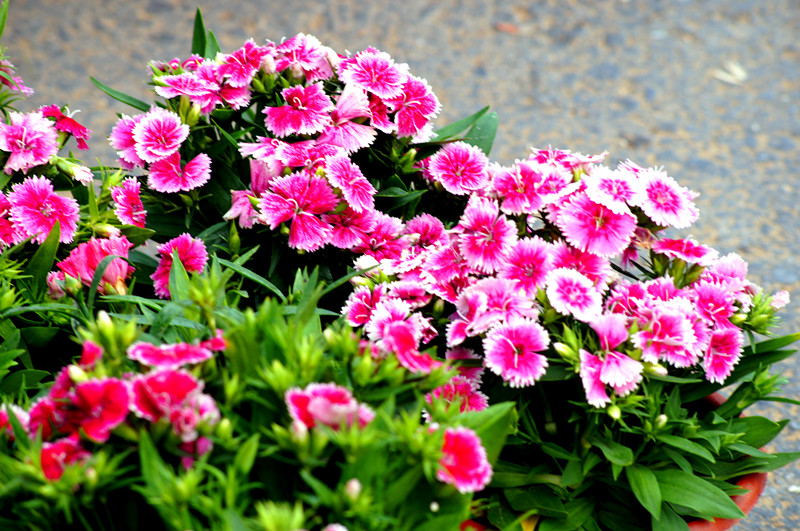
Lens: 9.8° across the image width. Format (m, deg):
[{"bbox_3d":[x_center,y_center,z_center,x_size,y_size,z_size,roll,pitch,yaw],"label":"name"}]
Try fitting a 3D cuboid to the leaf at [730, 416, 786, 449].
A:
[{"bbox_3d":[0.197,0.092,2.570,0.036,0.008,0.020,-9,41,-6],"label":"leaf"}]

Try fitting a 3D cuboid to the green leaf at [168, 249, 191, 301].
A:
[{"bbox_3d":[-0.114,0.005,2.400,0.011,0.029,0.006,-2,21,-6],"label":"green leaf"}]

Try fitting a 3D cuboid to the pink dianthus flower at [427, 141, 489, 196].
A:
[{"bbox_3d":[0.032,-0.055,2.620,0.035,0.014,0.034,-8,64,-10],"label":"pink dianthus flower"}]

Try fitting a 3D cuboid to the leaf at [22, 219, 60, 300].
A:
[{"bbox_3d":[-0.187,-0.003,2.440,0.014,0.043,0.007,21,15,7],"label":"leaf"}]

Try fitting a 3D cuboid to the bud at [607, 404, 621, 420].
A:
[{"bbox_3d":[0.111,0.077,2.430,0.007,0.009,0.007,5,36,-4],"label":"bud"}]

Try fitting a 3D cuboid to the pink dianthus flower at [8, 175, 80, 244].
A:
[{"bbox_3d":[-0.187,-0.029,2.450,0.037,0.016,0.037,3,79,4],"label":"pink dianthus flower"}]

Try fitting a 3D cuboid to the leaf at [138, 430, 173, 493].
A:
[{"bbox_3d":[-0.117,0.095,2.240,0.012,0.034,0.006,-18,15,-11],"label":"leaf"}]

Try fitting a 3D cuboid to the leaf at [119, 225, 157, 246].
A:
[{"bbox_3d":[-0.139,-0.016,2.470,0.023,0.009,0.012,8,38,10],"label":"leaf"}]

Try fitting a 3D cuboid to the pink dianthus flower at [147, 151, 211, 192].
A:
[{"bbox_3d":[-0.124,-0.053,2.640,0.036,0.014,0.034,-6,44,-8],"label":"pink dianthus flower"}]

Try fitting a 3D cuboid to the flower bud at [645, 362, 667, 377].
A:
[{"bbox_3d":[0.133,0.054,2.410,0.013,0.006,0.006,15,-4,15],"label":"flower bud"}]

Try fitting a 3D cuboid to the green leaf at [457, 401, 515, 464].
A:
[{"bbox_3d":[0.041,0.081,2.260,0.022,0.038,0.009,40,12,3],"label":"green leaf"}]

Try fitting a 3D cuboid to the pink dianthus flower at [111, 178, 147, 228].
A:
[{"bbox_3d":[-0.144,-0.033,2.480,0.015,0.030,0.029,-4,27,44],"label":"pink dianthus flower"}]

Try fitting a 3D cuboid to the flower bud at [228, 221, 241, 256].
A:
[{"bbox_3d":[-0.087,-0.014,2.460,0.006,0.021,0.006,-6,19,-2],"label":"flower bud"}]

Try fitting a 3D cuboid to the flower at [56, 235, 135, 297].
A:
[{"bbox_3d":[-0.159,-0.001,2.430,0.040,0.028,0.033,-26,6,10],"label":"flower"}]

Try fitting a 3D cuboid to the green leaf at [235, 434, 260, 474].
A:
[{"bbox_3d":[-0.078,0.097,2.380,0.009,0.005,0.023,26,84,21],"label":"green leaf"}]

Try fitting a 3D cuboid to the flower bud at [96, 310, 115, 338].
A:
[{"bbox_3d":[-0.147,0.029,2.320,0.009,0.015,0.009,-7,30,5],"label":"flower bud"}]

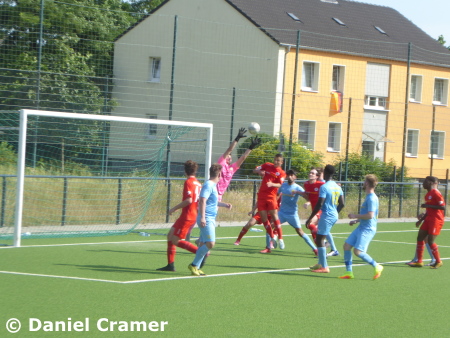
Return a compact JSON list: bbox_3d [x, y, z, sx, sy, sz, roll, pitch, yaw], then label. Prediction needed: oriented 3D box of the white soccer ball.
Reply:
[{"bbox_3d":[0.568,-0.779,35.800,0.220,0.220,0.220,3,1,0],"label":"white soccer ball"}]

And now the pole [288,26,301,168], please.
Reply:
[{"bbox_3d":[2.273,-1.543,61.331,0.080,6.000,0.080,3,1,-37],"label":"pole"}]

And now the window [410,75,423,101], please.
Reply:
[{"bbox_3d":[9.739,-4.100,95.351,0.200,1.370,1.150,4,1,36],"label":"window"}]

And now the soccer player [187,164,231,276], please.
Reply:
[{"bbox_3d":[-0.243,0.823,30.200,0.680,1.800,0.520,3,1,-3],"label":"soccer player"}]

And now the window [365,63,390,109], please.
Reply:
[{"bbox_3d":[7.497,-4.124,92.257,0.220,2.220,2.200,4,1,36],"label":"window"}]

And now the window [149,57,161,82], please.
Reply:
[{"bbox_3d":[-3.300,-4.729,89.270,0.740,1.200,0.200,4,1,36],"label":"window"}]

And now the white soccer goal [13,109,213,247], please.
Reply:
[{"bbox_3d":[-2.103,0.233,38.008,0.150,2.560,7.560,4,1,27],"label":"white soccer goal"}]

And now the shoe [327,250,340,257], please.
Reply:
[{"bbox_3d":[2.141,1.669,36.700,0.280,0.120,0.100,3,1,-13],"label":"shoe"}]

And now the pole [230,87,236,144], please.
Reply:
[{"bbox_3d":[0.195,-0.572,59.021,0.070,4.000,0.070,3,1,-37],"label":"pole"}]

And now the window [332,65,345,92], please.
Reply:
[{"bbox_3d":[5.380,-4.298,89.287,0.200,1.350,1.080,4,1,36],"label":"window"}]

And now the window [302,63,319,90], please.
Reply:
[{"bbox_3d":[4.022,-4.327,87.300,0.150,1.380,1.330,3,1,36],"label":"window"}]

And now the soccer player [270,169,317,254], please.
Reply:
[{"bbox_3d":[1.316,0.851,36.800,1.000,1.710,0.550,3,1,9],"label":"soccer player"}]

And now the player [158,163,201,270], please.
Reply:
[{"bbox_3d":[-0.696,0.756,30.100,0.760,1.780,0.520,3,1,30],"label":"player"}]

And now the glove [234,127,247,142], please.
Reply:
[{"bbox_3d":[0.334,-0.720,38.800,0.190,0.290,0.110,30,0,-40],"label":"glove"}]

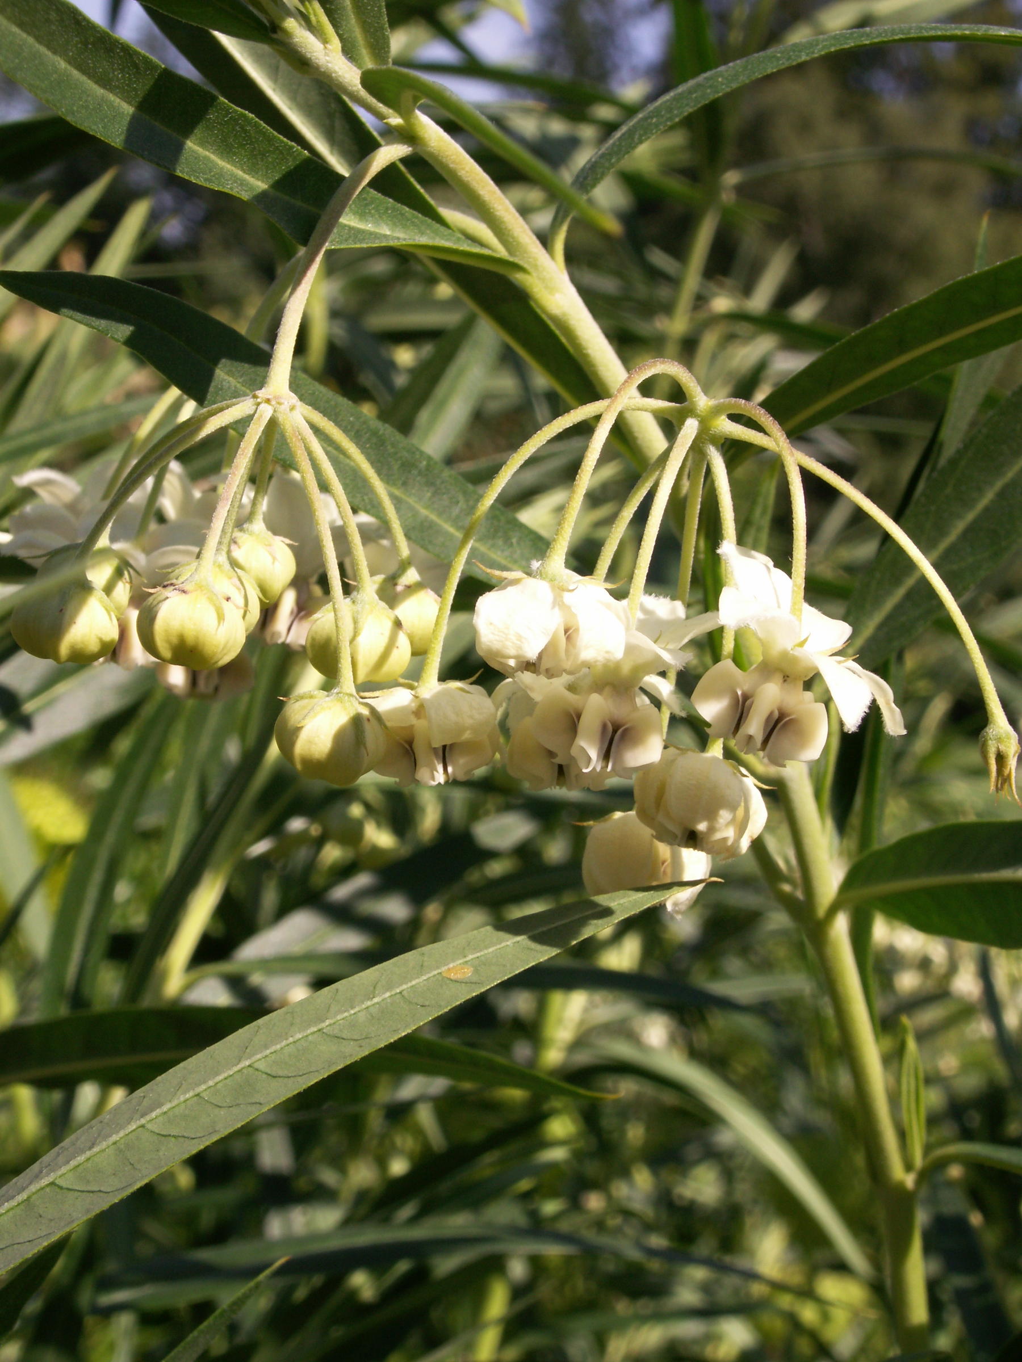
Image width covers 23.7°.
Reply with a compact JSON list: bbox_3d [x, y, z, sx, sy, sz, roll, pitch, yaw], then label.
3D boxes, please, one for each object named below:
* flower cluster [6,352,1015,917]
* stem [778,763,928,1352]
[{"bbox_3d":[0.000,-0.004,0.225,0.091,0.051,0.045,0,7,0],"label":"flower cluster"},{"bbox_3d":[0.034,0.037,0.240,0.005,0.059,0.005,-12,6,0],"label":"stem"}]

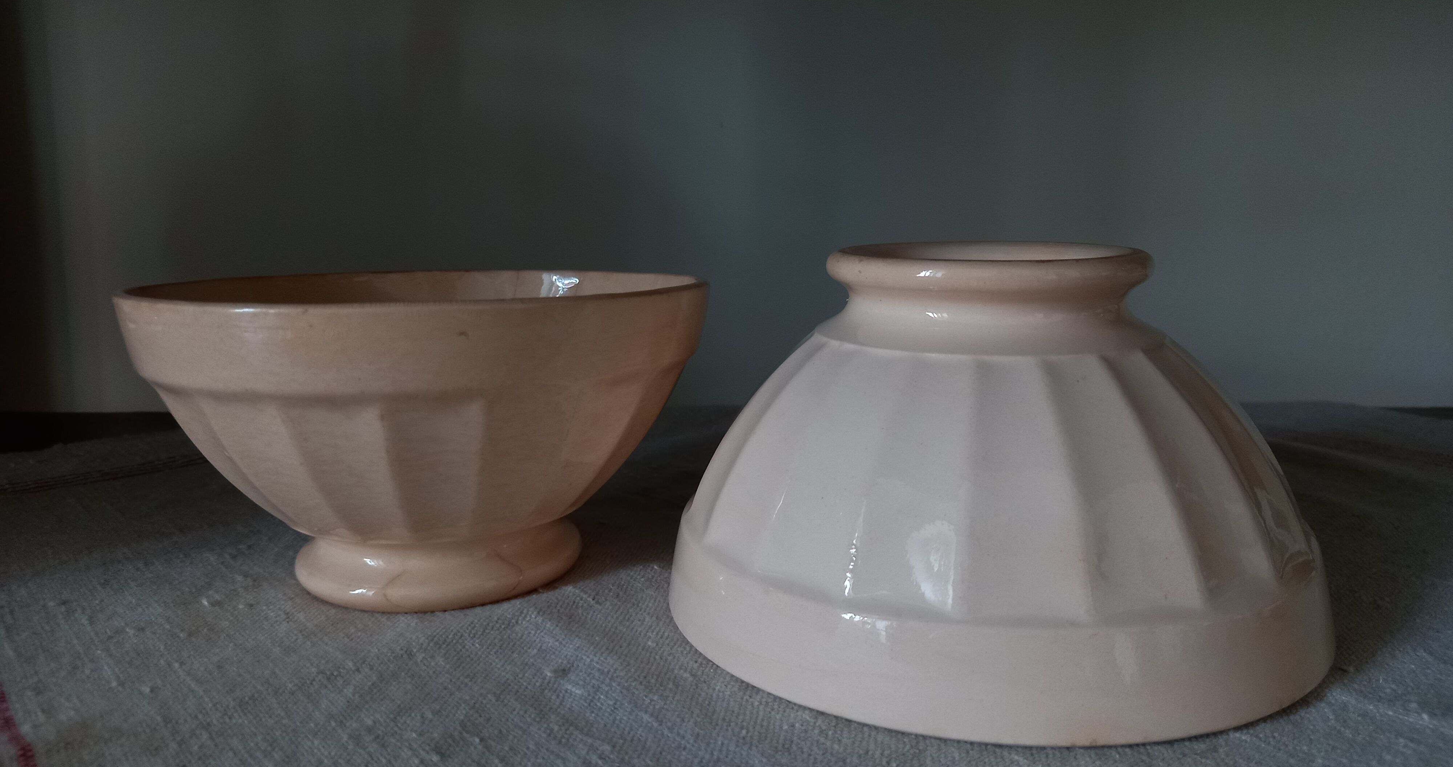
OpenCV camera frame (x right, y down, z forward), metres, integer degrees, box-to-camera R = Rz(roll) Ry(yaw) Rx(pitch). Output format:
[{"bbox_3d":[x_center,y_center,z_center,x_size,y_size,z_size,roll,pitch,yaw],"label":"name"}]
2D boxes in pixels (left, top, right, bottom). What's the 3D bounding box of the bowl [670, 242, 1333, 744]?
[{"bbox_3d":[0.058,0.009,0.235,0.143,0.077,0.143,-1,11,0],"label":"bowl"}]

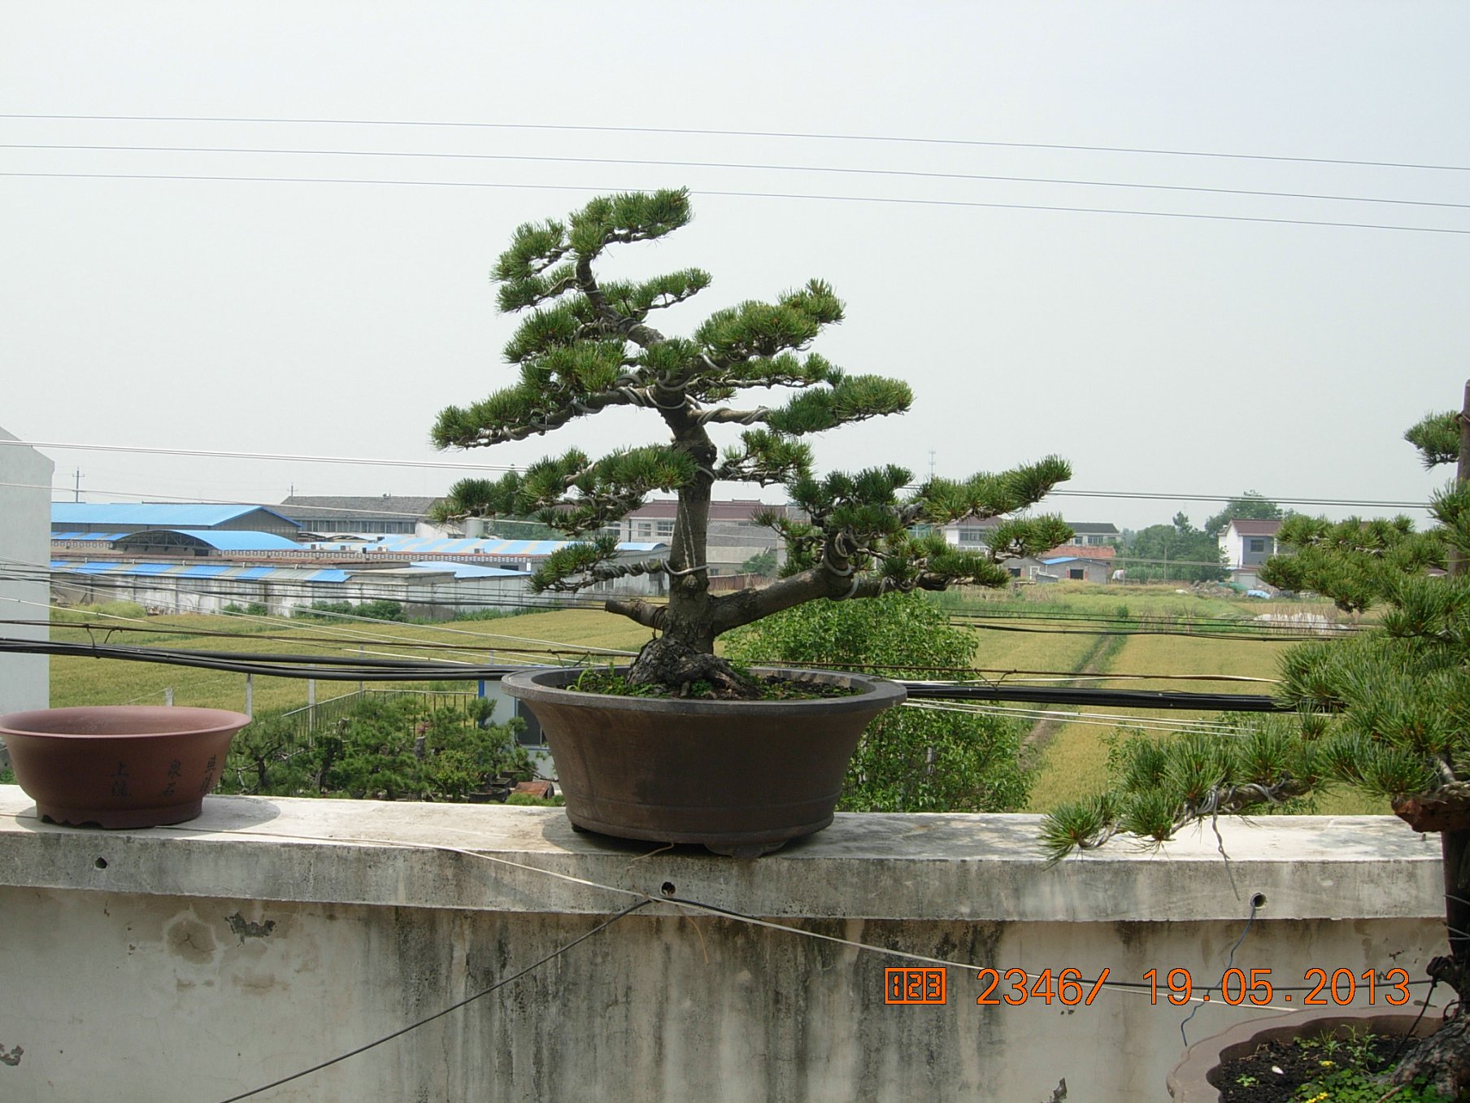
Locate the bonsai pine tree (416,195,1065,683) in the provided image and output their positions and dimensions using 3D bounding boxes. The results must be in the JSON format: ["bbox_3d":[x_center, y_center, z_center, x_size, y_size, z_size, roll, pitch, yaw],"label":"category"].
[{"bbox_3d":[0.026,-0.178,2.470,1.030,0.820,0.660,0,0,0],"label":"bonsai pine tree"}]

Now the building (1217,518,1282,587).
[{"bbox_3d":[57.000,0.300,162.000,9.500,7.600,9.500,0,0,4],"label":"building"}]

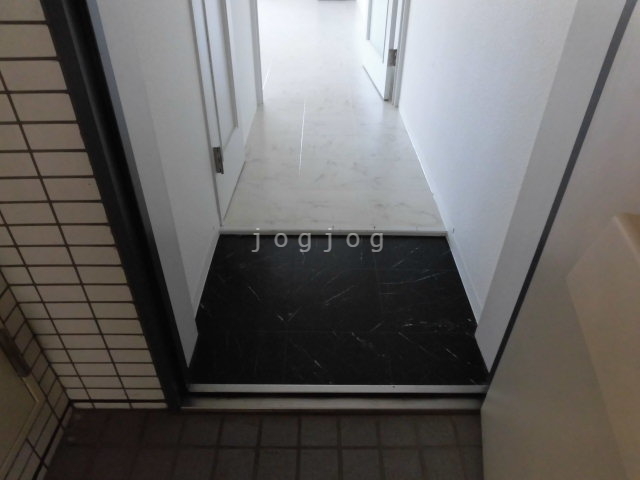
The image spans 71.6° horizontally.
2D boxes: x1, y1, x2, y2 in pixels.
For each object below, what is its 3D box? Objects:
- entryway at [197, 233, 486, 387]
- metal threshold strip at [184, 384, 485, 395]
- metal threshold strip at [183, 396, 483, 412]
[{"bbox_3d":[0.051,0.195,1.486,0.890,0.030,0.730,0,36,0],"label":"entryway"},{"bbox_3d":[0.053,0.407,1.200,0.821,0.014,0.028,0,35,0],"label":"metal threshold strip"},{"bbox_3d":[0.043,0.442,1.186,0.813,0.016,0.034,0,35,0],"label":"metal threshold strip"}]

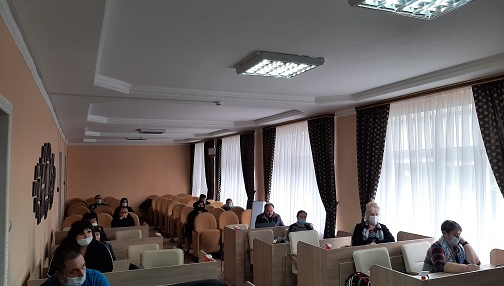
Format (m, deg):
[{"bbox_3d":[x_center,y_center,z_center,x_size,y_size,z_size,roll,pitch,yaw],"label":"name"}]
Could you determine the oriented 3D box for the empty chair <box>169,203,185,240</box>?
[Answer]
[{"bbox_3d":[-1.791,2.057,9.764,0.550,0.910,0.550,1,-4,-24],"label":"empty chair"}]

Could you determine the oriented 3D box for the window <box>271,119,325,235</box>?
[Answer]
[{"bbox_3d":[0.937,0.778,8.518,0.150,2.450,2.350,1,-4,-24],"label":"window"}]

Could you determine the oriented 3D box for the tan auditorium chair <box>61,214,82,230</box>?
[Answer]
[{"bbox_3d":[-3.378,1.889,7.228,0.530,0.970,0.470,2,-4,-24],"label":"tan auditorium chair"}]

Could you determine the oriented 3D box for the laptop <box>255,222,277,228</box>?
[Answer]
[{"bbox_3d":[0.238,1.501,6.679,0.370,0.220,0.290,2,-4,-24],"label":"laptop"}]

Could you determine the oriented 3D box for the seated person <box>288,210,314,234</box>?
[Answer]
[{"bbox_3d":[0.853,1.702,6.168,0.520,1.180,0.720,0,-4,-24],"label":"seated person"}]

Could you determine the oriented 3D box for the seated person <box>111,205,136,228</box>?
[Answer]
[{"bbox_3d":[-2.398,1.775,7.094,0.560,1.160,0.750,1,-4,-24],"label":"seated person"}]

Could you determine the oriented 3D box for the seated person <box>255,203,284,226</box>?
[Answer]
[{"bbox_3d":[0.343,1.697,6.925,0.580,1.220,0.750,1,-4,-24],"label":"seated person"}]

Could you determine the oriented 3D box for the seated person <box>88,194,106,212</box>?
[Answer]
[{"bbox_3d":[-4.133,1.991,10.199,0.560,1.150,0.700,1,-4,-24],"label":"seated person"}]

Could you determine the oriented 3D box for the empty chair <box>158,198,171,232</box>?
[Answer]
[{"bbox_3d":[-2.536,2.185,11.453,0.560,0.940,0.550,0,-4,-24],"label":"empty chair"}]

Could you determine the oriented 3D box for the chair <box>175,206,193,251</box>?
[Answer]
[{"bbox_3d":[-1.465,2.031,9.086,0.560,0.940,0.550,0,-4,-24],"label":"chair"}]

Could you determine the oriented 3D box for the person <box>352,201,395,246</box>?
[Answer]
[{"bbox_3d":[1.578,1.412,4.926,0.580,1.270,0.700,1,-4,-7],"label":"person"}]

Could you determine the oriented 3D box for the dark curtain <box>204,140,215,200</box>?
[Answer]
[{"bbox_3d":[-1.414,1.278,12.746,0.170,2.720,0.820,0,-4,-24],"label":"dark curtain"}]

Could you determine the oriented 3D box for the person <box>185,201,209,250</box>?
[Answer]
[{"bbox_3d":[-1.122,1.858,8.277,0.520,1.180,0.750,0,-4,-24],"label":"person"}]

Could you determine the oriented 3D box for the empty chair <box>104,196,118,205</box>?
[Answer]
[{"bbox_3d":[-4.616,2.262,12.490,0.550,0.910,0.550,1,-4,-24],"label":"empty chair"}]

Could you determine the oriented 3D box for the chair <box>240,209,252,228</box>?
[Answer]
[{"bbox_3d":[0.048,1.960,8.166,0.530,0.970,0.470,2,-4,-24],"label":"chair"}]

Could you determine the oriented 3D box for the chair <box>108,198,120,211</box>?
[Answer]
[{"bbox_3d":[-4.125,2.201,11.617,0.550,0.910,0.550,1,-4,-24],"label":"chair"}]

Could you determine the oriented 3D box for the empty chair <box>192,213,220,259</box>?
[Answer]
[{"bbox_3d":[-0.925,1.924,7.674,0.530,0.970,0.470,2,-4,-24],"label":"empty chair"}]

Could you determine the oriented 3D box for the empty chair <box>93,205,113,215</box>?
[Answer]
[{"bbox_3d":[-3.556,2.013,9.030,0.530,0.970,0.470,2,-4,-24],"label":"empty chair"}]

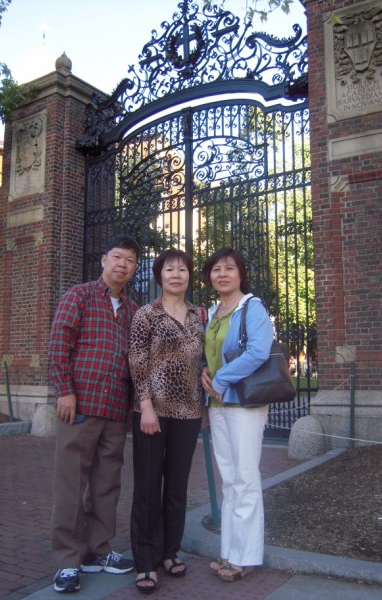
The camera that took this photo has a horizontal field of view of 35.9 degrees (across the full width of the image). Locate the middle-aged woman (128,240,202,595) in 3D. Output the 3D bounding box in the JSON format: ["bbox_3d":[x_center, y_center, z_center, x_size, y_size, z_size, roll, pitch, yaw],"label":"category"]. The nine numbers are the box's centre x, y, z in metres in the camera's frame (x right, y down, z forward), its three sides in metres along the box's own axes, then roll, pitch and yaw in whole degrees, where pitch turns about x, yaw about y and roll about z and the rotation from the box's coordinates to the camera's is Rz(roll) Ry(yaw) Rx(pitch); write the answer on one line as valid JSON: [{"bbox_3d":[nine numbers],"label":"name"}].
[{"bbox_3d":[-0.115,0.519,2.886,0.440,1.570,0.360,2,-8,-12],"label":"middle-aged woman"}]

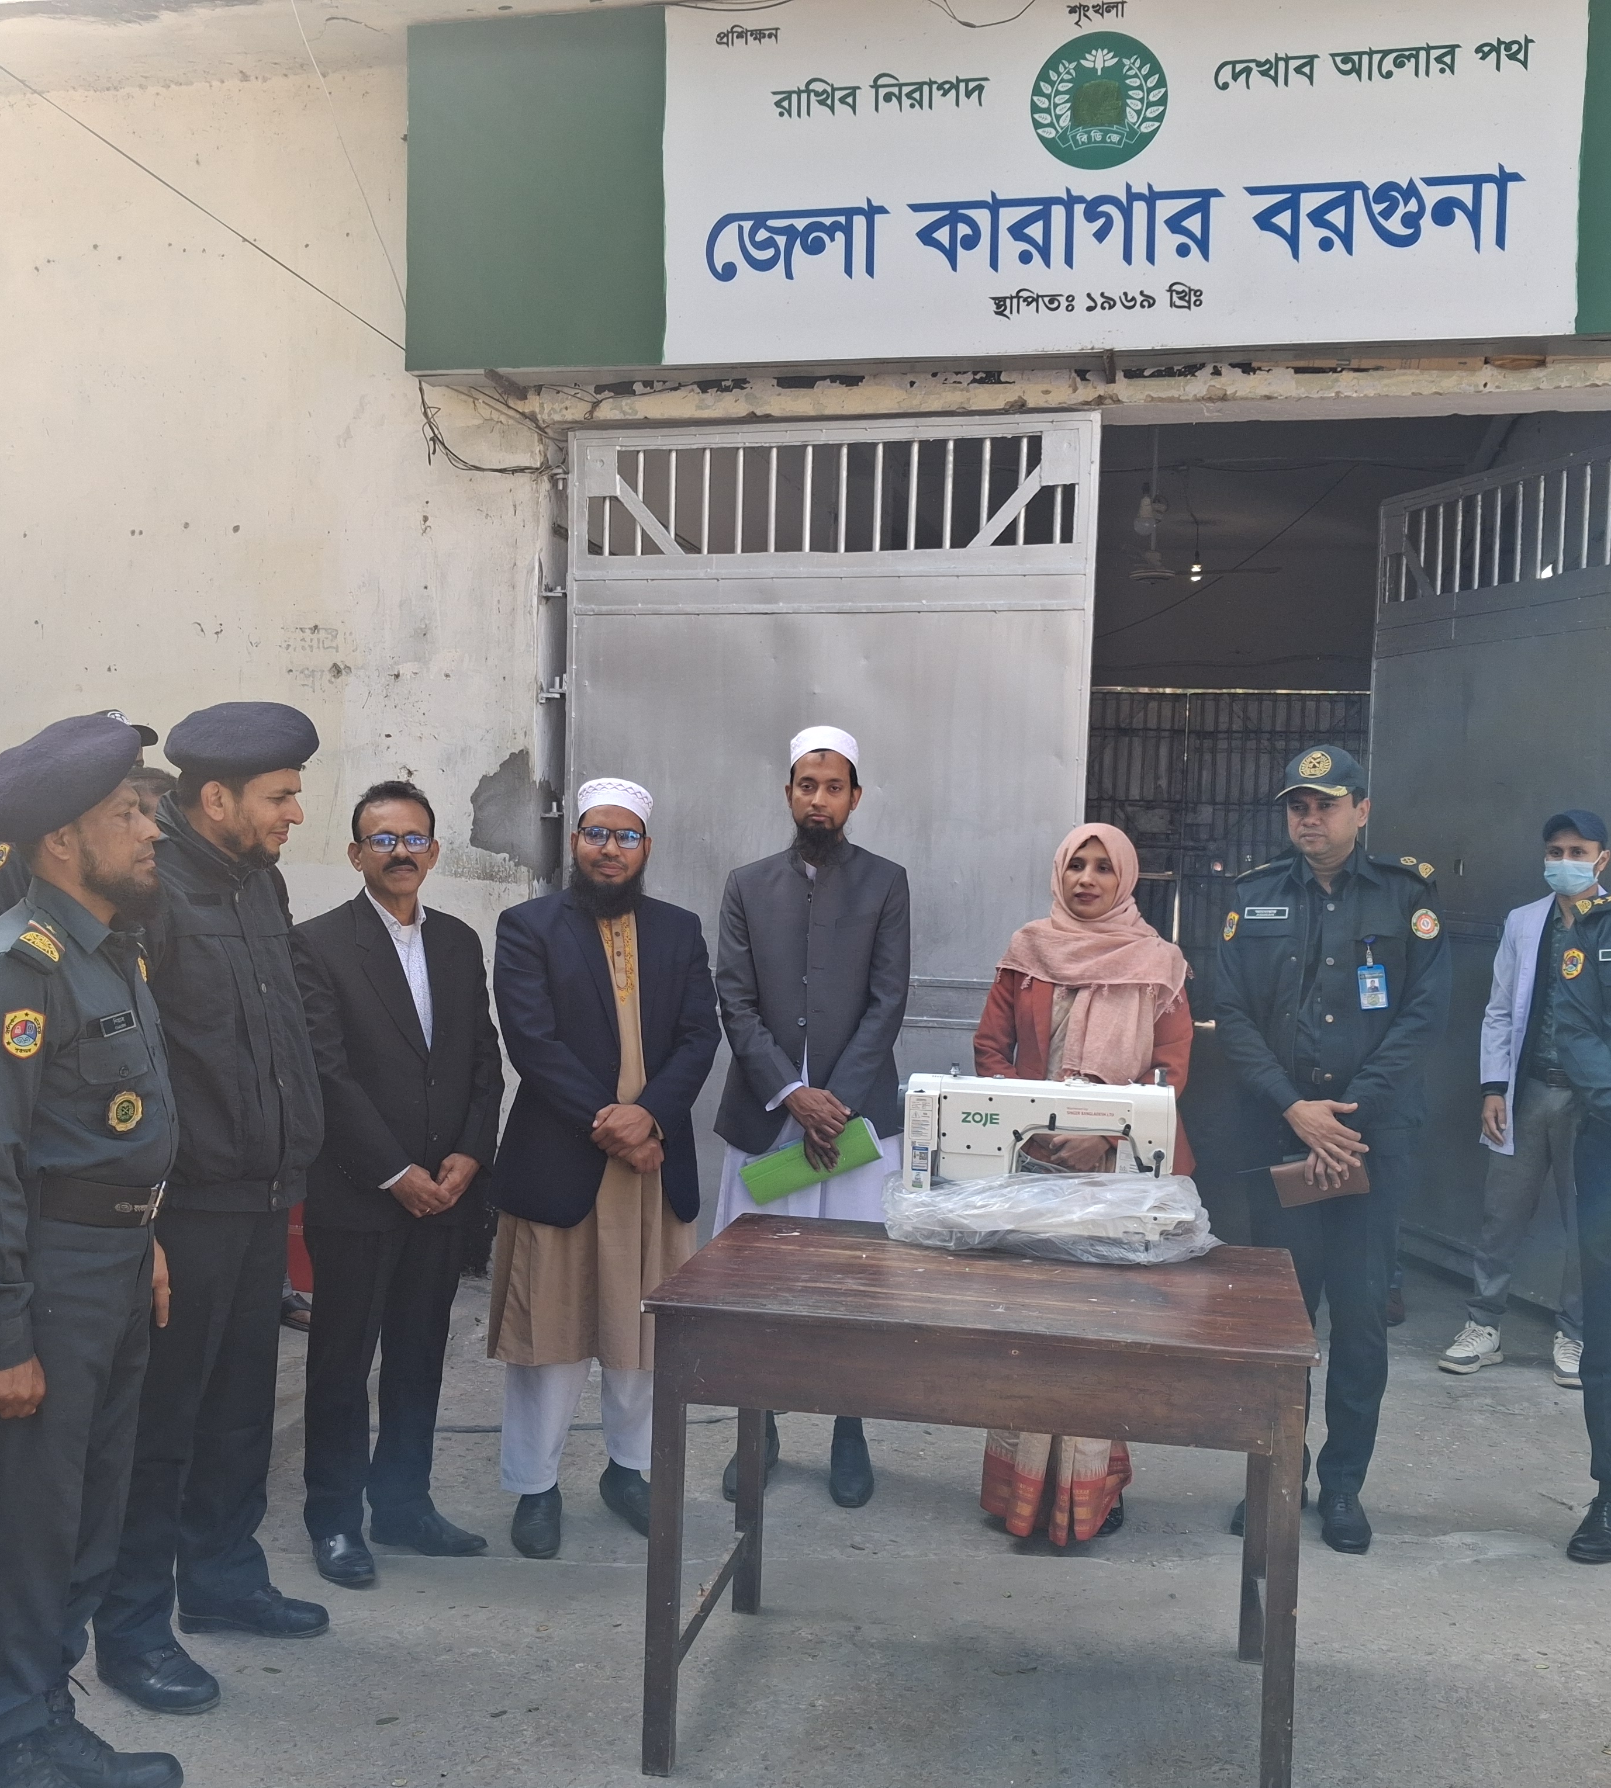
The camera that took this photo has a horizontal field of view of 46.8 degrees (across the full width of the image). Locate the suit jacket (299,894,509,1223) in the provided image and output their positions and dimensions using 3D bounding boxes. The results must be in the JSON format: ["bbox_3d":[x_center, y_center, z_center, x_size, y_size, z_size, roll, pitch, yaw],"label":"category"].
[{"bbox_3d":[-0.855,0.353,3.890,0.470,0.710,0.320,0,2,-40],"label":"suit jacket"}]

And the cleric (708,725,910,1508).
[{"bbox_3d":[0.007,0.502,4.419,0.490,1.790,0.360,2,1,-2],"label":"cleric"}]

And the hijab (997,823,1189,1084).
[{"bbox_3d":[0.648,0.132,4.190,0.420,0.580,0.330,2,1,18],"label":"hijab"}]

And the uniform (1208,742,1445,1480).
[{"bbox_3d":[1.199,0.538,4.240,0.520,1.730,0.360,2,1,22],"label":"uniform"}]

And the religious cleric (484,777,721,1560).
[{"bbox_3d":[-0.453,0.566,4.139,0.520,1.650,0.370,1,1,-13],"label":"religious cleric"}]

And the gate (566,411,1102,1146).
[{"bbox_3d":[0.025,-0.149,6.358,1.881,2.900,0.080,2,1,17],"label":"gate"}]

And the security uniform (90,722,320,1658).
[{"bbox_3d":[-1.090,0.520,3.429,0.370,1.740,0.480,2,1,26],"label":"security uniform"}]

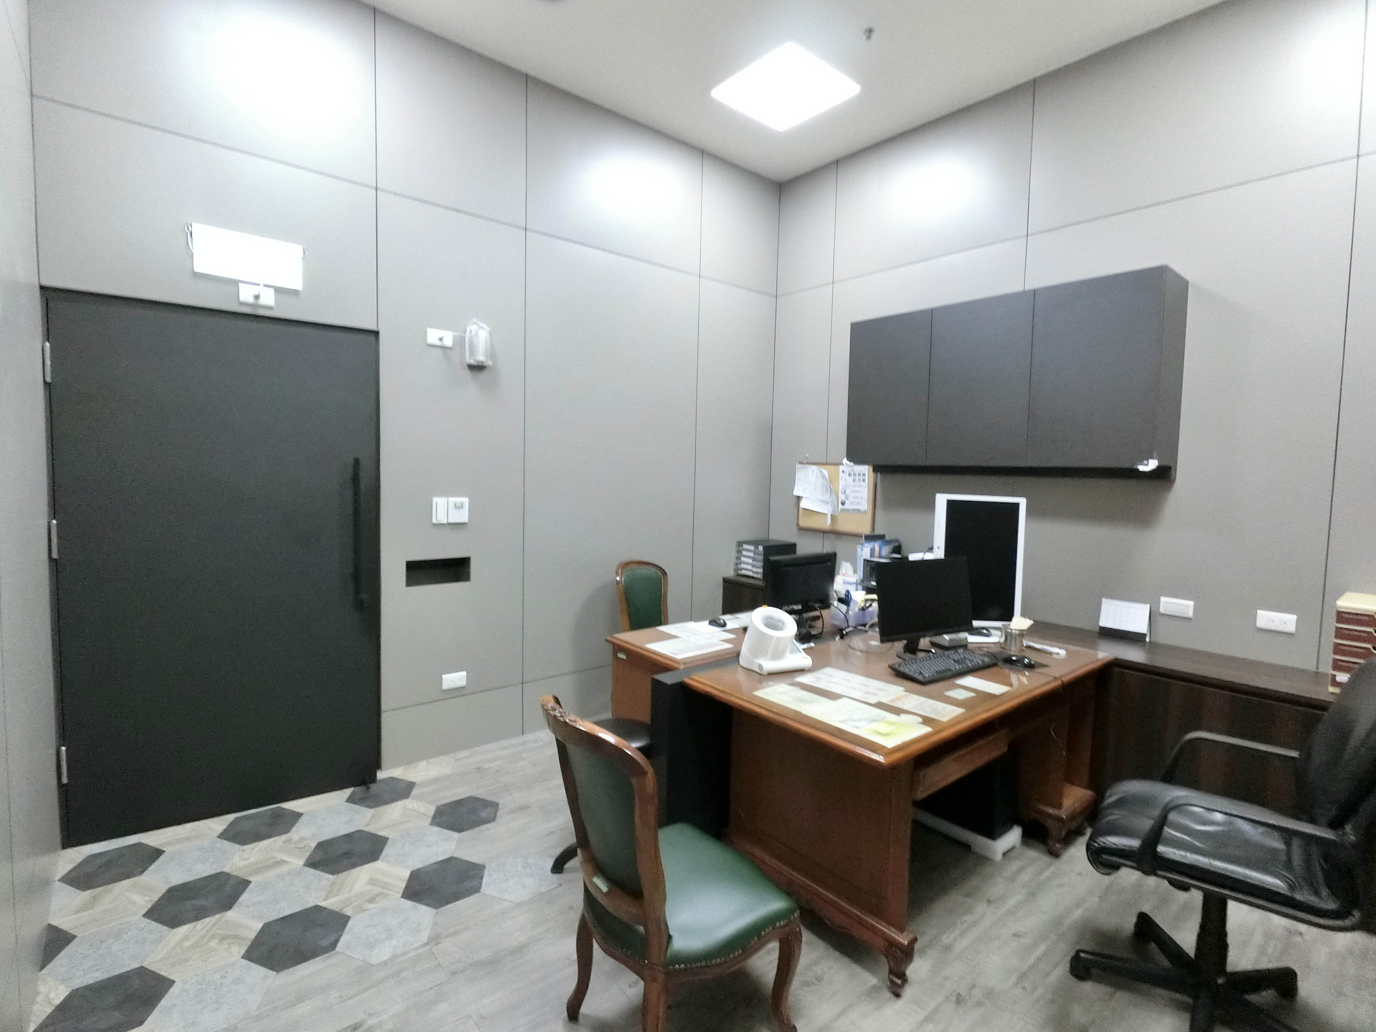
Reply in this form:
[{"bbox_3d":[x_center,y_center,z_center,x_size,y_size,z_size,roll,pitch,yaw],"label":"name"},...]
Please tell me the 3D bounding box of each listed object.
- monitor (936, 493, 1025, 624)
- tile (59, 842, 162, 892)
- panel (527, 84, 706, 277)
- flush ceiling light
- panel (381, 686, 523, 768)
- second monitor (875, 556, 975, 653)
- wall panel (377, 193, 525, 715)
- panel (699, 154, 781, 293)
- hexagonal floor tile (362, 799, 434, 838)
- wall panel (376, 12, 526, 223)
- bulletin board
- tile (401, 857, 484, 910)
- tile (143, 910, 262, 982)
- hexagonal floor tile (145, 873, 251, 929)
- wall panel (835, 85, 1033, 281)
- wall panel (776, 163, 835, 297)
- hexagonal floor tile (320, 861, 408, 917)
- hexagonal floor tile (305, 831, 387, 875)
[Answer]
[{"bbox_3d":[1.262,0.223,2.821,0.439,0.624,0.180,0,3,-12],"label":"monitor"},{"bbox_3d":[-2.060,1.264,2.293,0.308,0.010,0.267,-2,5,-41],"label":"tile"},{"bbox_3d":[-0.381,-1.924,3.718,1.216,0.804,0.020,-2,5,-40],"label":"panel"},{"bbox_3d":[0.524,-2.283,3.419,0.570,0.040,0.570,-2,5,-38],"label":"flush ceiling light"},{"bbox_3d":[-1.199,1.077,3.293,0.739,0.293,0.020,-2,5,-40],"label":"panel"},{"bbox_3d":[0.904,0.355,2.479,0.475,0.386,0.180,-1,4,-25],"label":"second monitor"},{"bbox_3d":[-1.169,-0.286,3.196,0.739,2.456,0.020,-2,5,-40],"label":"wall panel"},{"bbox_3d":[0.363,-1.963,4.337,0.710,0.801,0.020,-2,4,-38],"label":"panel"},{"bbox_3d":[-1.231,1.285,2.710,0.304,0.010,0.264,-2,5,-40],"label":"hexagonal floor tile"},{"bbox_3d":[-1.122,-1.893,3.100,0.739,0.804,0.020,-2,5,-40],"label":"wall panel"},{"bbox_3d":[0.975,-0.117,4.247,0.020,0.455,0.605,-2,5,-43],"label":"bulletin board"},{"bbox_3d":[-0.879,1.321,2.298,0.304,0.010,0.264,-2,5,-40],"label":"tile"},{"bbox_3d":[-1.460,1.303,1.929,0.308,0.010,0.267,-2,5,-41],"label":"tile"},{"bbox_3d":[-1.666,1.310,2.175,0.304,0.010,0.264,-2,5,-40],"label":"hexagonal floor tile"},{"bbox_3d":[1.387,-1.901,3.764,0.020,0.775,1.200,-2,5,-43],"label":"wall panel"},{"bbox_3d":[0.823,-1.962,4.395,0.020,0.793,0.473,-2,4,-44],"label":"wall panel"},{"bbox_3d":[-1.121,1.301,2.218,0.298,0.012,0.258,-2,4,-40],"label":"hexagonal floor tile"},{"bbox_3d":[-1.297,1.287,2.425,0.298,0.012,0.258,-2,4,-40],"label":"hexagonal floor tile"}]

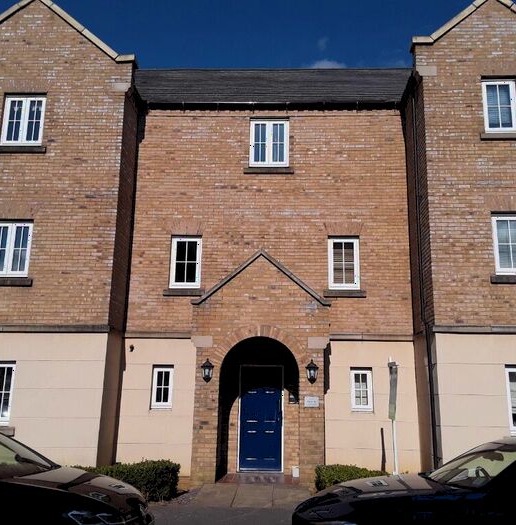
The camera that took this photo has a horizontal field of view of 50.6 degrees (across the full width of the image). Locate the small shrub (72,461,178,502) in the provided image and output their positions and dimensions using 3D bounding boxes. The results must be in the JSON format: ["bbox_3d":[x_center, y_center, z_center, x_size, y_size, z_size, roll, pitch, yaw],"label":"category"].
[{"bbox_3d":[-2.327,3.681,9.266,1.920,0.540,0.850,0,-13,2],"label":"small shrub"}]

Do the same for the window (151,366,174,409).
[{"bbox_3d":[-1.975,2.618,11.368,0.427,0.814,0.100,0,-12,2],"label":"window"}]

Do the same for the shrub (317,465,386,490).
[{"bbox_3d":[1.635,3.693,9.119,1.350,0.530,0.800,0,-13,2],"label":"shrub"}]

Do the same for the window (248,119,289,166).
[{"bbox_3d":[0.267,-2.676,12.413,0.889,1.110,0.100,0,-12,2],"label":"window"}]

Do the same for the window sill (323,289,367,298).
[{"bbox_3d":[1.839,0.668,11.552,0.882,0.153,0.160,0,-12,2],"label":"window sill"}]

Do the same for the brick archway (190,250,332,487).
[{"bbox_3d":[0.057,2.007,10.744,2.670,4.372,1.085,0,-12,2],"label":"brick archway"}]

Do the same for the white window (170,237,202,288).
[{"bbox_3d":[-1.557,0.022,11.905,0.669,1.106,0.100,0,-12,2],"label":"white window"}]

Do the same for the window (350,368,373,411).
[{"bbox_3d":[2.133,2.630,11.224,0.455,0.850,0.090,0,-13,2],"label":"window"}]

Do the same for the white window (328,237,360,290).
[{"bbox_3d":[1.866,0.042,11.781,0.667,1.114,0.100,0,-12,2],"label":"white window"}]

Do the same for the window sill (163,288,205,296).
[{"bbox_3d":[-1.552,0.665,11.668,0.882,0.151,0.160,0,-13,2],"label":"window sill"}]

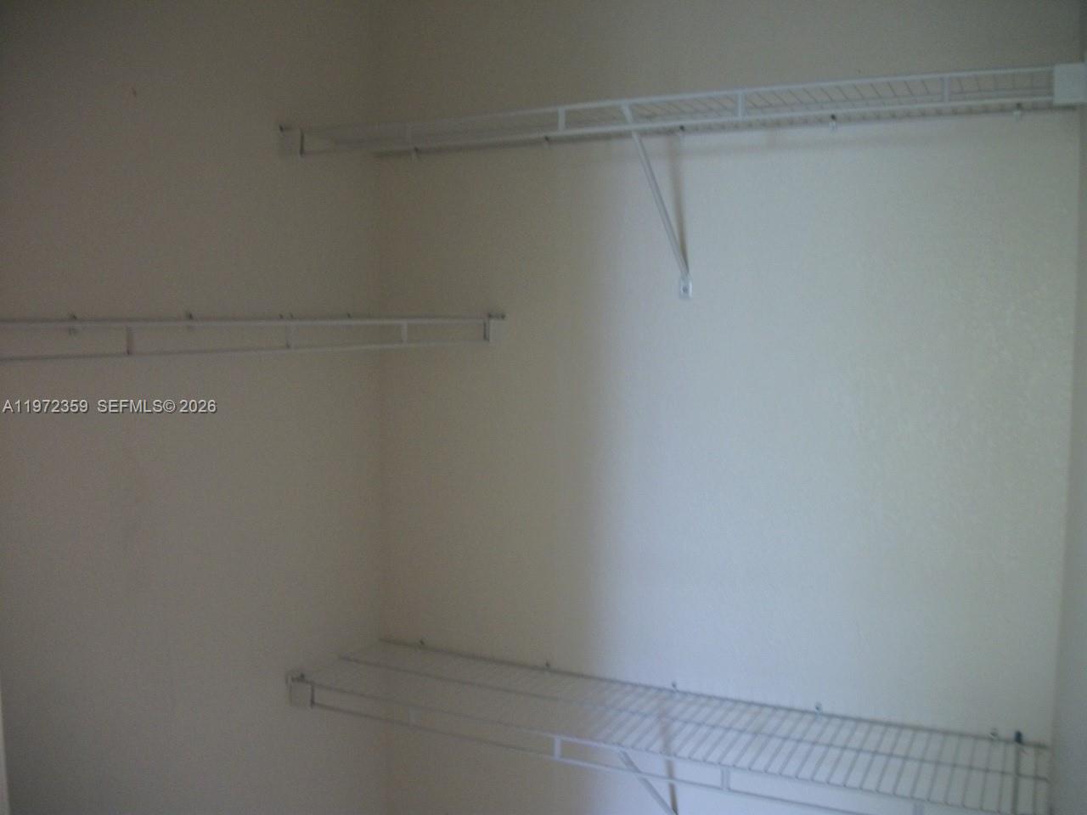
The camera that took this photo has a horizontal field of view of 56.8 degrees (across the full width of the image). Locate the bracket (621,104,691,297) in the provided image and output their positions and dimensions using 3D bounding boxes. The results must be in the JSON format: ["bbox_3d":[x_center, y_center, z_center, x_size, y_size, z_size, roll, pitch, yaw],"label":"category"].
[{"bbox_3d":[0.202,-0.345,1.743,0.025,0.311,0.303,2,5,26],"label":"bracket"}]

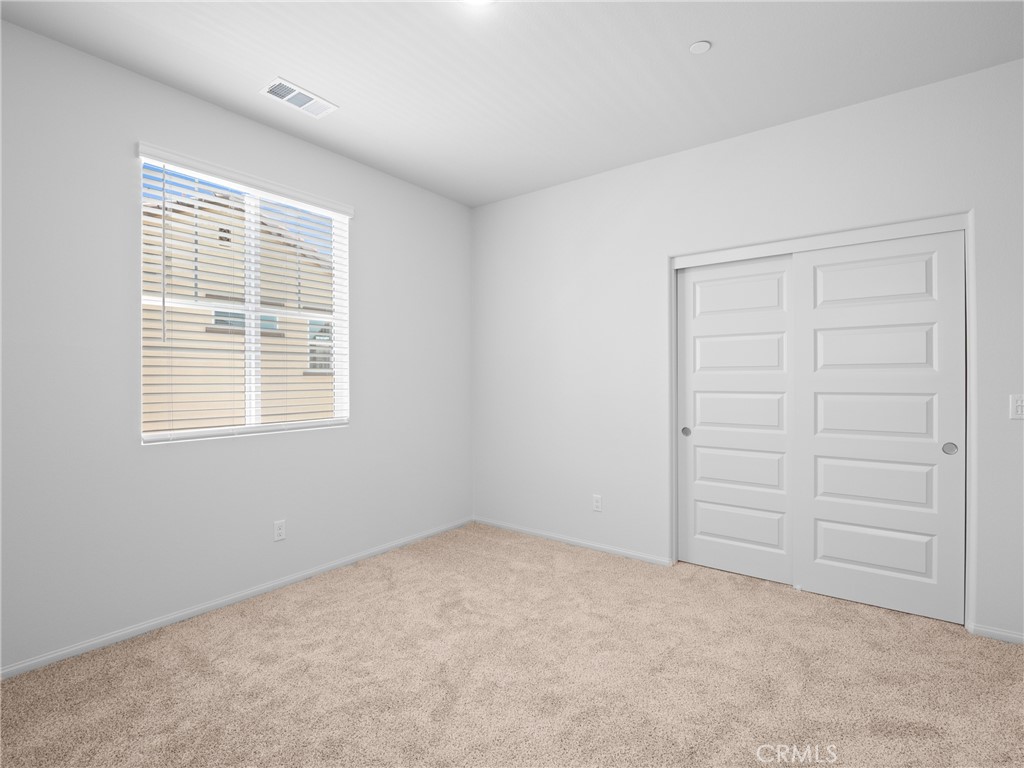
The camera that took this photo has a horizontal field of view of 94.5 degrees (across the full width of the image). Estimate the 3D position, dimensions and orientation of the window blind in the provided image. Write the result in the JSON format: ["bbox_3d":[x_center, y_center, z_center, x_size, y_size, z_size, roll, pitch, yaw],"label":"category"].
[{"bbox_3d":[-1.475,-0.426,2.779,0.065,1.427,1.138,0,0,39],"label":"window blind"}]

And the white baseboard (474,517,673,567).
[{"bbox_3d":[0.359,1.185,3.641,1.710,0.060,0.016,0,0,35],"label":"white baseboard"}]

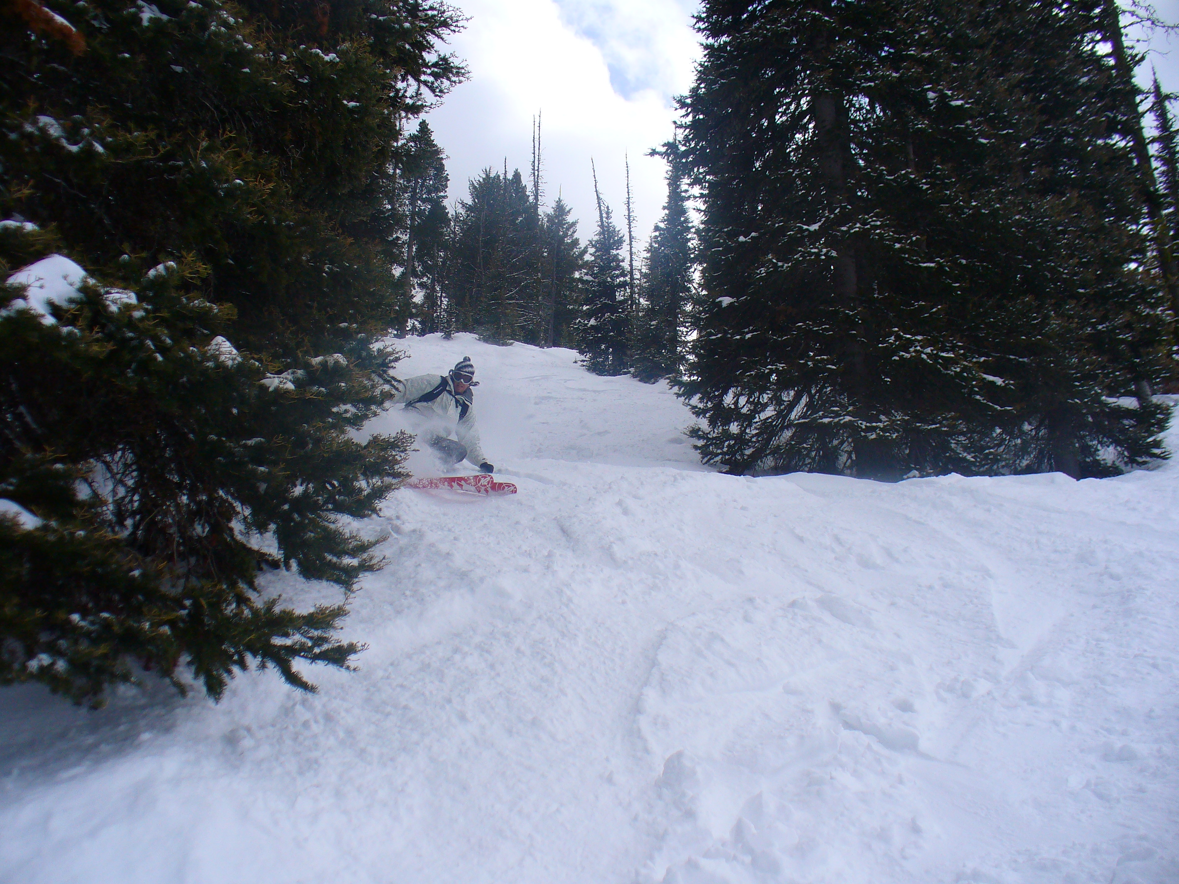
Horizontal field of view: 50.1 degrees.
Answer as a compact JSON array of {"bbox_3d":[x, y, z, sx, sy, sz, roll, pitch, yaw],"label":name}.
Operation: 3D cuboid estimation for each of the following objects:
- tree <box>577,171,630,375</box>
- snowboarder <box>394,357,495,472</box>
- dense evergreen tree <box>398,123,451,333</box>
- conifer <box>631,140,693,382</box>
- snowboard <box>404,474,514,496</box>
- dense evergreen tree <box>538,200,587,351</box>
[{"bbox_3d":[0.504,-5.550,39.417,2.000,7.568,2.000,0,-22,0],"label":"tree"},{"bbox_3d":[-1.228,-0.201,10.400,0.880,0.980,0.750,8,-23,-19],"label":"snowboarder"},{"bbox_3d":[-6.265,-8.133,46.711,2.300,9.137,2.300,0,-22,0],"label":"dense evergreen tree"},{"bbox_3d":[2.236,-5.539,37.542,2.100,8.231,2.100,0,-22,0],"label":"conifer"},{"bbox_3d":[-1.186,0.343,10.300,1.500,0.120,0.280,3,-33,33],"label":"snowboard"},{"bbox_3d":[-1.040,-6.159,45.156,2.100,6.174,2.100,0,-22,0],"label":"dense evergreen tree"}]

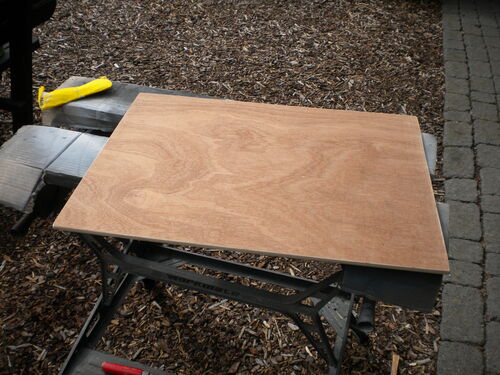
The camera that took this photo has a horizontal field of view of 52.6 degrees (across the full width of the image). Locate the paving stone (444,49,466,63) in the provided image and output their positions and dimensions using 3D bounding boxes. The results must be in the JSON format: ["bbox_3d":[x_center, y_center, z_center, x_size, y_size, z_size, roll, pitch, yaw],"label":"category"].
[{"bbox_3d":[1.416,-0.884,3.497,0.138,0.060,0.202,10,40,11],"label":"paving stone"}]

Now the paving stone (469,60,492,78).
[{"bbox_3d":[1.510,-0.755,3.340,0.137,0.060,0.231,10,40,11],"label":"paving stone"}]

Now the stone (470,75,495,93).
[{"bbox_3d":[1.450,-0.619,3.173,0.140,0.060,0.204,10,40,11],"label":"stone"}]

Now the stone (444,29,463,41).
[{"bbox_3d":[1.508,-1.107,3.772,0.133,0.060,0.180,10,40,11],"label":"stone"}]

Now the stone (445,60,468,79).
[{"bbox_3d":[1.353,-0.746,3.327,0.137,0.060,0.240,10,40,11],"label":"stone"}]

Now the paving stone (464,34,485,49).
[{"bbox_3d":[1.633,-1.038,3.689,0.137,0.060,0.220,10,40,11],"label":"paving stone"}]

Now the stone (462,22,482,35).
[{"bbox_3d":[1.682,-1.161,3.841,0.136,0.060,0.171,10,40,11],"label":"stone"}]

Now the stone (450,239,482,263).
[{"bbox_3d":[0.874,0.278,2.063,0.132,0.060,0.124,10,40,11],"label":"stone"}]

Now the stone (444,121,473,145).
[{"bbox_3d":[1.119,-0.265,2.733,0.142,0.060,0.251,10,40,11],"label":"stone"}]

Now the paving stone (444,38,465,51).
[{"bbox_3d":[1.464,-0.999,3.638,0.136,0.060,0.163,10,40,11],"label":"paving stone"}]

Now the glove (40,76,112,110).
[{"bbox_3d":[-0.502,-0.273,1.453,0.210,0.045,0.060,-25,46,-28],"label":"glove"}]

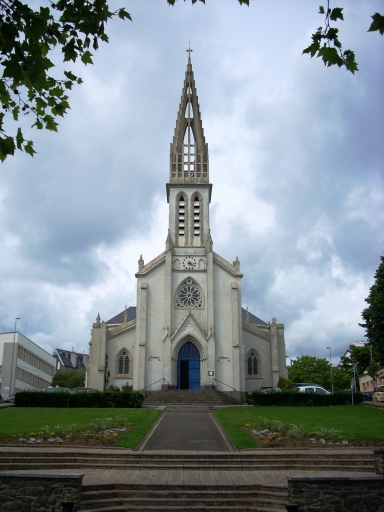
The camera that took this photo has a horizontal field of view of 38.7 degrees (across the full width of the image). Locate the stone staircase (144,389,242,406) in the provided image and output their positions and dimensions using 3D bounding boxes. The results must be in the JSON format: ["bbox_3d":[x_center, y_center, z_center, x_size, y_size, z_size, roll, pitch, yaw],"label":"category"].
[{"bbox_3d":[-0.045,12.987,50.105,8.800,1.550,3.200,0,-17,0],"label":"stone staircase"}]

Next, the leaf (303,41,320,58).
[{"bbox_3d":[1.026,-1.773,4.700,0.155,0.155,0.050,0,-17,0],"label":"leaf"}]

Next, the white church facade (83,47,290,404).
[{"bbox_3d":[-0.254,-0.900,74.121,20.400,41.200,35.000,0,-17,0],"label":"white church facade"}]

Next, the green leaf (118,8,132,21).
[{"bbox_3d":[-0.608,-2.206,5.000,0.128,0.110,0.050,0,-17,0],"label":"green leaf"}]

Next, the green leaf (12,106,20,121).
[{"bbox_3d":[-1.603,-1.302,5.000,0.073,0.128,0.050,0,-17,0],"label":"green leaf"}]

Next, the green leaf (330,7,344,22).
[{"bbox_3d":[1.249,-2.074,4.700,0.120,0.137,0.050,0,-17,0],"label":"green leaf"}]

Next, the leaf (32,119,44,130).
[{"bbox_3d":[-1.402,-1.201,5.000,0.110,0.110,0.050,0,-17,0],"label":"leaf"}]

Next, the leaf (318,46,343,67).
[{"bbox_3d":[1.189,-1.713,4.700,0.206,0.172,0.050,0,-17,0],"label":"leaf"}]

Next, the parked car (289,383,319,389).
[{"bbox_3d":[11.306,13.120,52.472,4.250,1.580,1.750,0,-17,0],"label":"parked car"}]

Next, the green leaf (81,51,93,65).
[{"bbox_3d":[-0.964,-1.813,5.000,0.110,0.128,0.050,0,-17,0],"label":"green leaf"}]

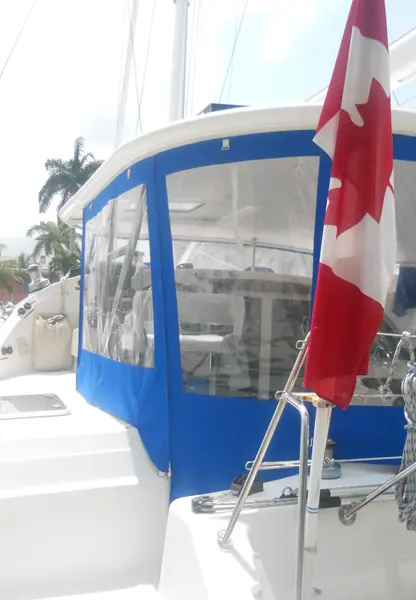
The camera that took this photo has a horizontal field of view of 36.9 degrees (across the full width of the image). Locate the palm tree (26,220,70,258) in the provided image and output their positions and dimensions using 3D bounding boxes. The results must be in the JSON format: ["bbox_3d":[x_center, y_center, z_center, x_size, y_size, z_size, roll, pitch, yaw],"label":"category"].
[{"bbox_3d":[-13.040,-1.920,52.000,4.200,9.420,4.200,1,-1,0],"label":"palm tree"}]

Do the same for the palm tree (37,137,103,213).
[{"bbox_3d":[-11.730,-5.620,54.000,6.200,17.050,6.200,1,-1,0],"label":"palm tree"}]

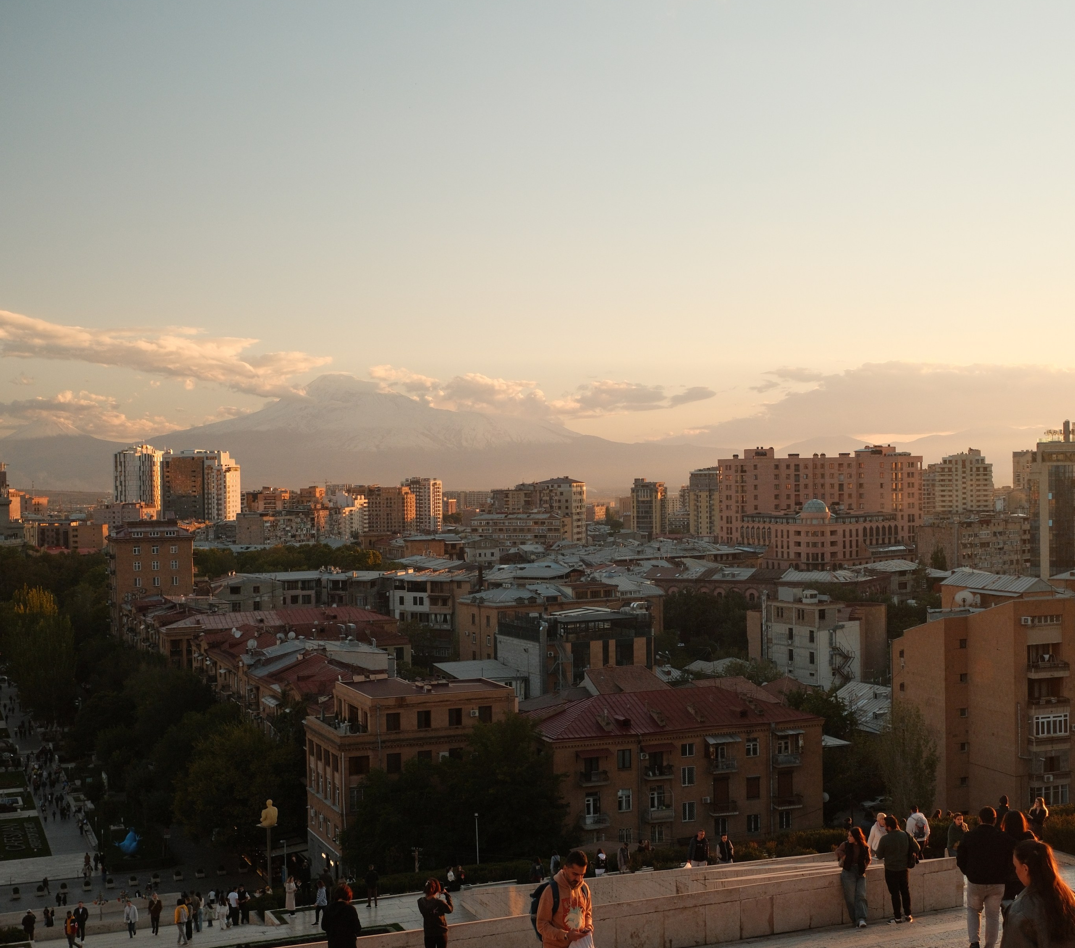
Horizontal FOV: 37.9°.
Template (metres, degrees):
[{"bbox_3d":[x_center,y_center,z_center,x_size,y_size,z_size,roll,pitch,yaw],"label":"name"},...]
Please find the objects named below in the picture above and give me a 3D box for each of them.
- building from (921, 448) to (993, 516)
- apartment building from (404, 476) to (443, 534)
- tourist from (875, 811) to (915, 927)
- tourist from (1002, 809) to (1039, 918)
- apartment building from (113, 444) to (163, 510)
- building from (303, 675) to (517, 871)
[{"bbox_3d":[258.494,12.859,961.959,40.000,56.000,24.000,-1,0,9],"label":"building"},{"bbox_3d":[-88.934,28.549,1223.128,24.000,50.000,18.000,-1,0,25],"label":"apartment building"},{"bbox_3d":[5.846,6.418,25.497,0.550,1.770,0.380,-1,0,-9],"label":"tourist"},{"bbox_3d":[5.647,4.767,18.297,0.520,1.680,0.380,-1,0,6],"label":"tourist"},{"bbox_3d":[-263.125,15.237,1031.973,26.000,68.000,24.000,-1,0,-1],"label":"apartment building"},{"bbox_3d":[-11.906,29.376,147.133,16.800,19.000,12.500,-1,0,-25],"label":"building"}]

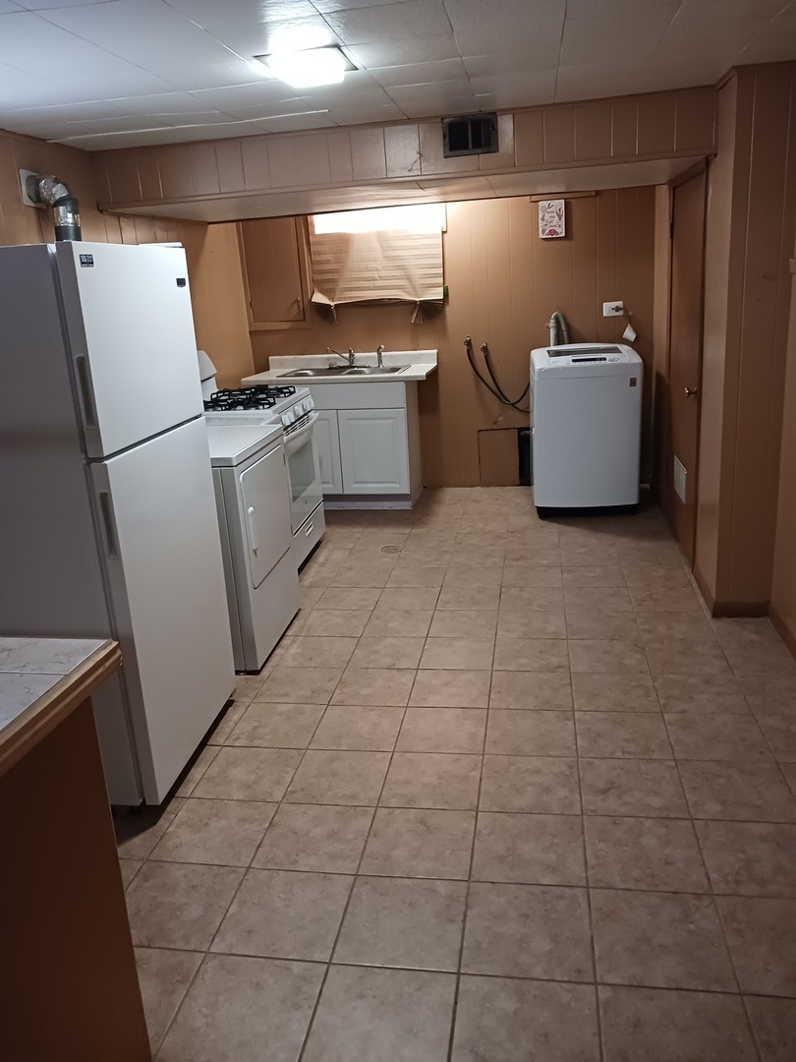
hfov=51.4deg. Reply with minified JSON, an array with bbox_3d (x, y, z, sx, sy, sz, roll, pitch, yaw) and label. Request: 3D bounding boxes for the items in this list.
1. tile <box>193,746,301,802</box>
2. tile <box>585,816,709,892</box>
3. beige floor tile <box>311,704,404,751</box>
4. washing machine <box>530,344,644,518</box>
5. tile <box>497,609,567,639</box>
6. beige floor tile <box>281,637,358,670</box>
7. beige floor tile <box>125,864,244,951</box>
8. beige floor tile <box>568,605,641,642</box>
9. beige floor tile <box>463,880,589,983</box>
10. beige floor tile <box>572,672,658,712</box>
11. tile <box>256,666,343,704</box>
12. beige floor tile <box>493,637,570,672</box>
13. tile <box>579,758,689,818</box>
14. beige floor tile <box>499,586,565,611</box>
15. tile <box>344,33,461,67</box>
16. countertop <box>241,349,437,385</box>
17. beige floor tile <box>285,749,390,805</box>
[{"bbox_3d":[-0.492,0.813,2.779,0.304,0.010,0.304,-1,17,10],"label":"tile"},{"bbox_3d":[0.667,0.879,2.254,0.302,0.010,0.302,-1,17,10],"label":"tile"},{"bbox_3d":[-0.140,0.717,3.016,0.304,0.010,0.304,-1,17,10],"label":"beige floor tile"},{"bbox_3d":[1.221,-0.676,5.482,0.650,1.010,0.660,-2,17,6],"label":"washing machine"},{"bbox_3d":[0.605,0.428,3.720,0.301,0.015,0.301,-1,18,10],"label":"tile"},{"bbox_3d":[-0.345,0.534,3.629,0.305,0.010,0.305,-1,17,10],"label":"beige floor tile"},{"bbox_3d":[-0.590,0.988,2.184,0.305,0.010,0.305,-1,17,10],"label":"beige floor tile"},{"bbox_3d":[0.909,0.425,3.693,0.303,0.010,0.303,-1,17,10],"label":"beige floor tile"},{"bbox_3d":[0.318,0.976,2.022,0.301,0.015,0.301,-1,18,10],"label":"beige floor tile"},{"bbox_3d":[0.815,0.609,3.130,0.305,0.010,0.305,-1,17,10],"label":"beige floor tile"},{"bbox_3d":[-0.392,0.622,3.328,0.302,0.010,0.302,-1,17,10],"label":"tile"},{"bbox_3d":[0.561,0.520,3.459,0.302,0.010,0.302,-1,17,10],"label":"beige floor tile"},{"bbox_3d":[0.717,0.791,2.552,0.305,0.010,0.305,-1,17,10],"label":"tile"},{"bbox_3d":[0.653,0.337,4.003,0.301,0.015,0.301,-1,18,10],"label":"beige floor tile"},{"bbox_3d":[0.029,-1.448,2.494,0.305,0.013,0.305,-1,17,10],"label":"tile"},{"bbox_3d":[-0.389,-1.152,5.840,1.271,0.135,0.648,-1,17,10],"label":"countertop"},{"bbox_3d":[-0.187,0.801,2.692,0.301,0.015,0.301,-1,18,10],"label":"beige floor tile"}]

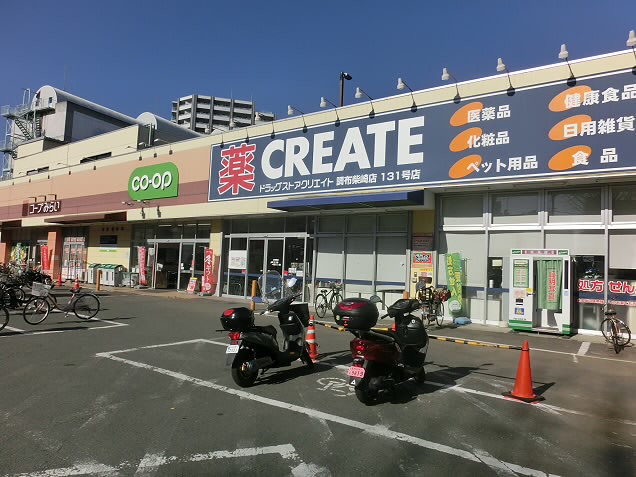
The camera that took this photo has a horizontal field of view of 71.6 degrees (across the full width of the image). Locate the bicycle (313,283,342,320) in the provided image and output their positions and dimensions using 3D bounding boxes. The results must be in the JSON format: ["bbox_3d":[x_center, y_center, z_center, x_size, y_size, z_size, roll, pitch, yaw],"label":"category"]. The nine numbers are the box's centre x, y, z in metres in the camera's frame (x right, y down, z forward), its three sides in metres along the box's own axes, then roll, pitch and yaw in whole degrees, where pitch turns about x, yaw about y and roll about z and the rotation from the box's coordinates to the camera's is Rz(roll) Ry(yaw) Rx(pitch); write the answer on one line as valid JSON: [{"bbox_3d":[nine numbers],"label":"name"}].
[{"bbox_3d":[0.394,1.800,12.986,0.560,1.000,1.700,0,-4,31],"label":"bicycle"}]

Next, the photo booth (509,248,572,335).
[{"bbox_3d":[5.564,1.327,10.990,1.340,2.050,0.760,0,-5,34],"label":"photo booth"}]

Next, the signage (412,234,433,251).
[{"bbox_3d":[3.233,0.130,13.644,0.650,0.500,0.050,0,-4,34],"label":"signage"}]

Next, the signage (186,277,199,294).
[{"bbox_3d":[-5.582,2.108,19.785,0.480,0.740,0.360,0,-5,34],"label":"signage"}]

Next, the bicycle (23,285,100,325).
[{"bbox_3d":[-5.906,1.426,10.180,0.560,1.010,1.720,0,-4,34],"label":"bicycle"}]

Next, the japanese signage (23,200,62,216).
[{"bbox_3d":[-16.888,-1.836,26.865,4.950,0.750,0.200,0,-5,34],"label":"japanese signage"}]

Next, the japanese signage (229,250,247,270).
[{"bbox_3d":[-3.238,0.861,17.649,0.980,0.750,0.030,0,-5,34],"label":"japanese signage"}]

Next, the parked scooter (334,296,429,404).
[{"bbox_3d":[0.856,1.278,5.269,0.680,1.150,1.820,0,-4,34],"label":"parked scooter"}]

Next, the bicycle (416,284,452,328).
[{"bbox_3d":[3.035,1.779,11.554,0.580,1.080,1.750,0,-4,34],"label":"bicycle"}]

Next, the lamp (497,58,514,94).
[{"bbox_3d":[4.863,-4.156,11.339,0.220,0.620,1.150,0,-4,34],"label":"lamp"}]

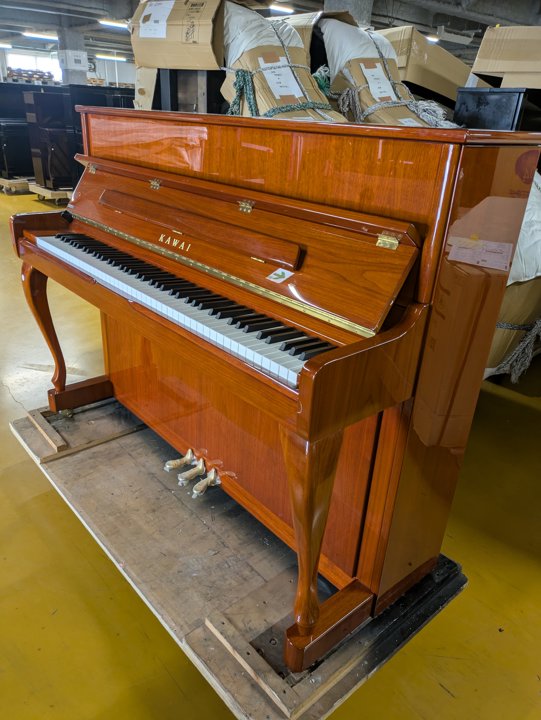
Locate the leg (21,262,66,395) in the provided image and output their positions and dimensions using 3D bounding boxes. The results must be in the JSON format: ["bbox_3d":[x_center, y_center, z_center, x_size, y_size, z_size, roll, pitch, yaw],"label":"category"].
[{"bbox_3d":[-0.810,-0.107,1.880,0.115,0.520,0.062,-18,32,-38],"label":"leg"}]

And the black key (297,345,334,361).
[{"bbox_3d":[0.091,-0.014,0.955,0.094,0.012,0.011,-18,32,-38],"label":"black key"}]

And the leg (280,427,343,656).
[{"bbox_3d":[0.070,0.353,0.989,0.115,0.520,0.062,-18,32,-38],"label":"leg"}]

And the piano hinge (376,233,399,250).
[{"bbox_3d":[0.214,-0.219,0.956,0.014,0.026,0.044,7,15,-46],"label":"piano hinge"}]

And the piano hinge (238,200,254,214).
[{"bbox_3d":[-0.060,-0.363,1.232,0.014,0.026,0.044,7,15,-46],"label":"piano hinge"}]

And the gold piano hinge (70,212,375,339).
[{"bbox_3d":[-0.247,-0.270,1.352,0.012,0.018,1.310,0,20,-45],"label":"gold piano hinge"}]

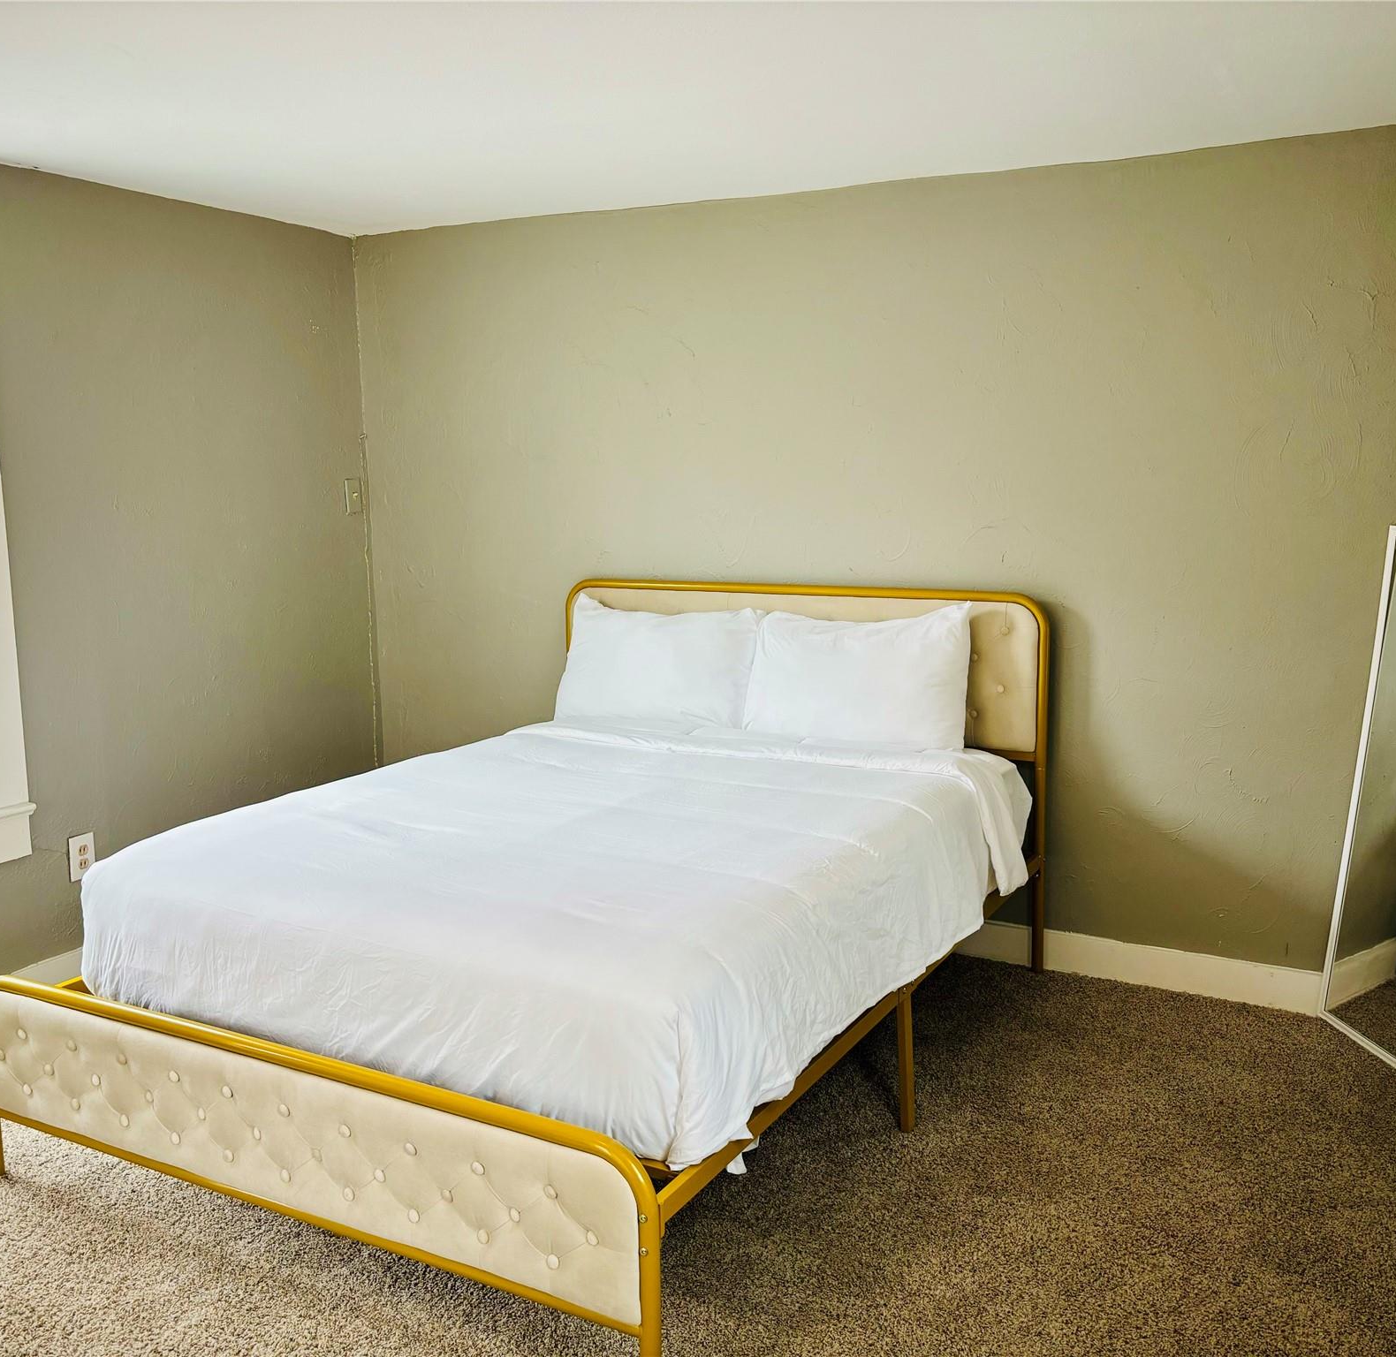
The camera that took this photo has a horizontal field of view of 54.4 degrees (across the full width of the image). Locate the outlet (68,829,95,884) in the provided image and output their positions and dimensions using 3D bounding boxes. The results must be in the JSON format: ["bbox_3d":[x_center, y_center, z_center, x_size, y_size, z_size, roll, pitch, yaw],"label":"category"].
[{"bbox_3d":[-1.617,0.470,3.569,0.008,0.116,0.071,4,10,29],"label":"outlet"}]

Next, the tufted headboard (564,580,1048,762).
[{"bbox_3d":[0.254,-0.045,3.900,1.515,0.443,0.050,4,10,29],"label":"tufted headboard"}]

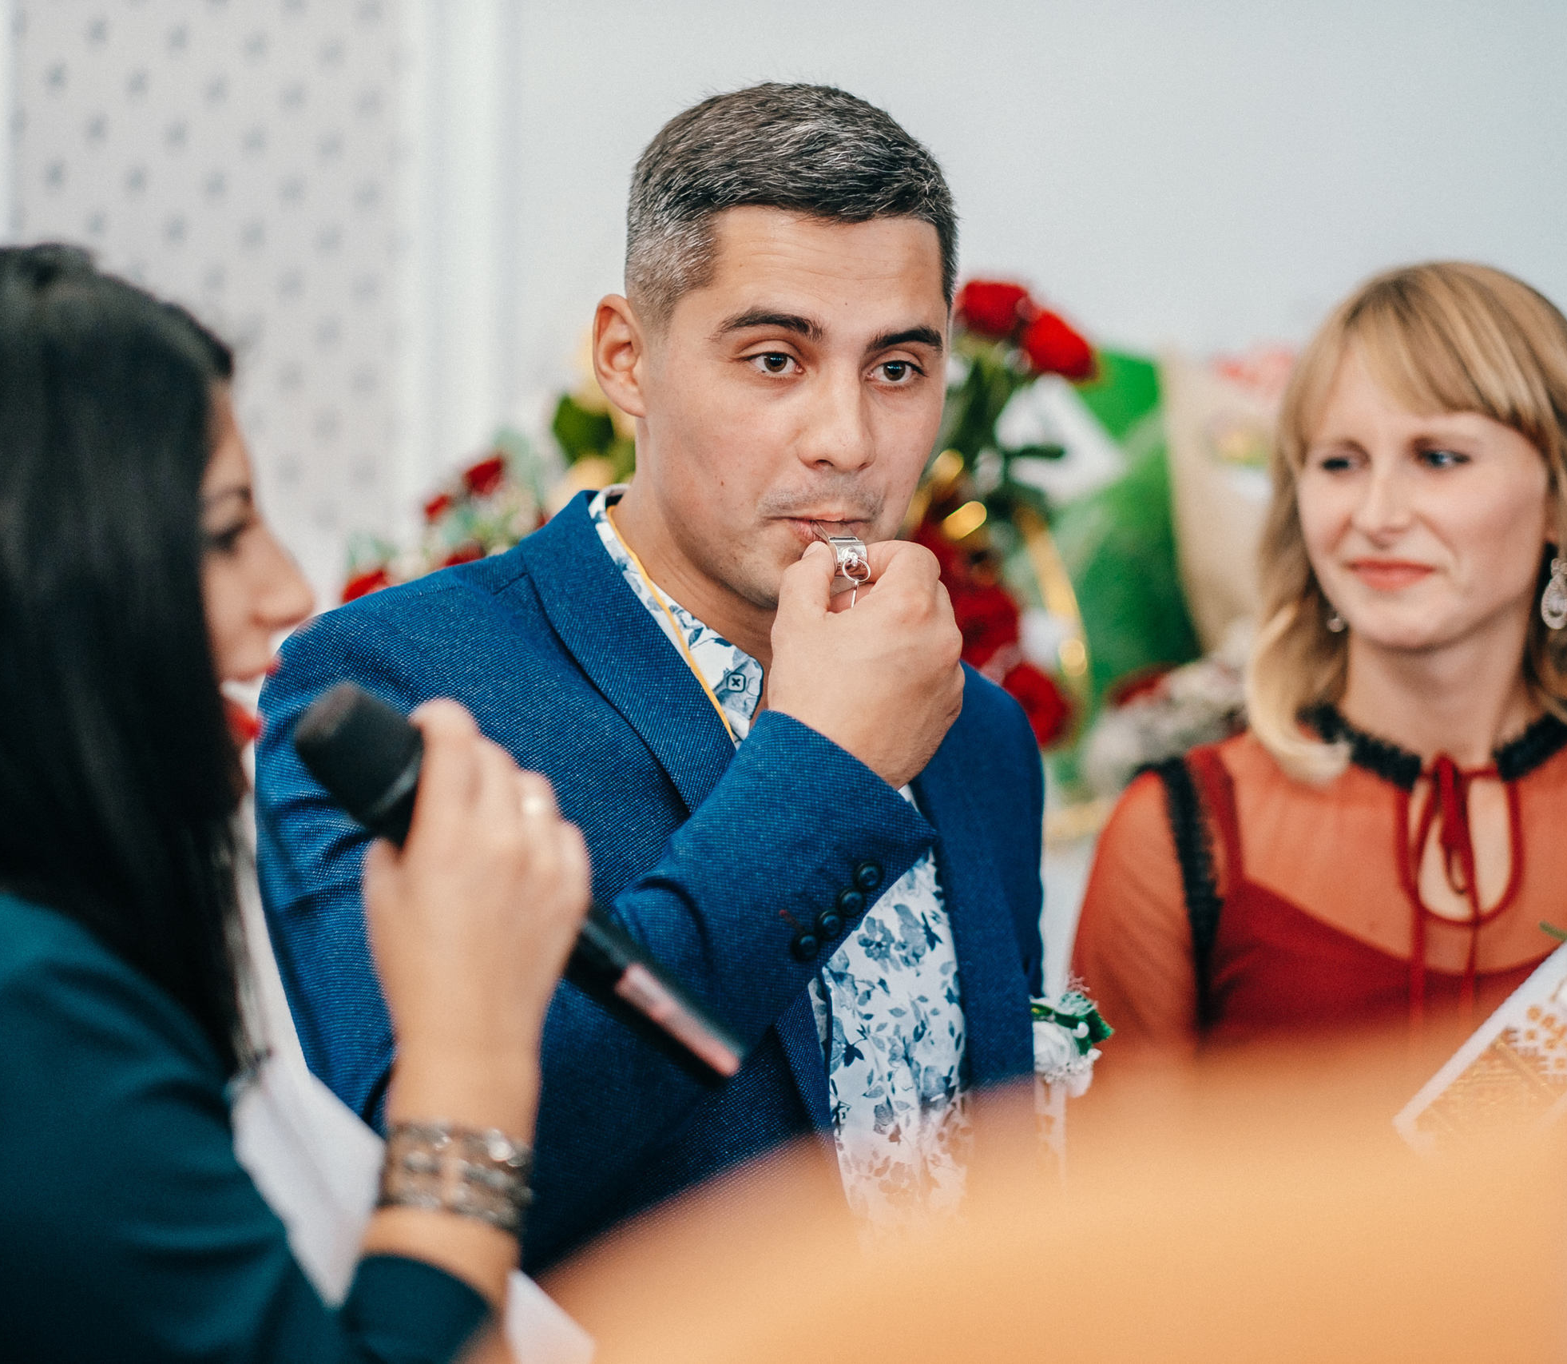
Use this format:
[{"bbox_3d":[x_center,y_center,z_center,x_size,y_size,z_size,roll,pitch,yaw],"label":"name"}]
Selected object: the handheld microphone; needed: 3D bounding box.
[{"bbox_3d":[-0.113,0.088,2.030,0.243,0.047,0.047,41,0,-8],"label":"handheld microphone"}]

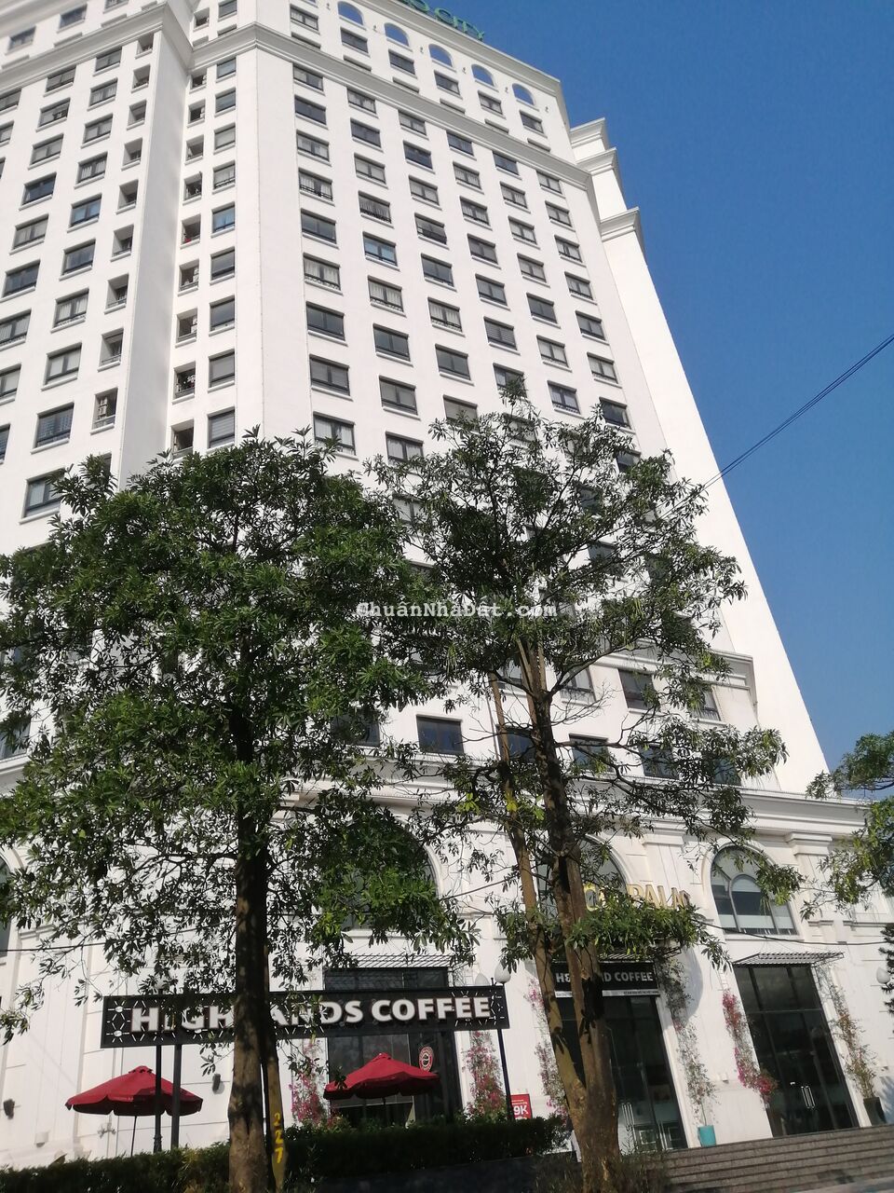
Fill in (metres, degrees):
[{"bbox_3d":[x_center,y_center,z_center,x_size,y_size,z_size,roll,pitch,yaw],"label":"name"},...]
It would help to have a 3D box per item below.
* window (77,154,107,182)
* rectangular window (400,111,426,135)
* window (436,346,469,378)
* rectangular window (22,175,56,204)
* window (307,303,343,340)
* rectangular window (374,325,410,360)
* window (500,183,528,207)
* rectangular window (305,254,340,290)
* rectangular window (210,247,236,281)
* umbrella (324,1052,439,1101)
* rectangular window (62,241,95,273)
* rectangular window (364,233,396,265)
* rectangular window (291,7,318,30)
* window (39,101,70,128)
[{"bbox_3d":[-16.747,-20.156,42.363,1.583,1.625,0.200,-15,-32,11],"label":"window"},{"bbox_3d":[-2.044,-27.767,52.773,1.748,1.680,0.200,10,-36,-27],"label":"rectangular window"},{"bbox_3d":[0.303,-11.040,42.441,1.748,1.680,0.200,10,-36,-27],"label":"window"},{"bbox_3d":[-19.250,-19.124,42.405,1.706,1.757,0.200,-15,-32,11],"label":"rectangular window"},{"bbox_3d":[-5.190,-11.676,38.219,1.620,1.500,0.160,10,-36,-27],"label":"window"},{"bbox_3d":[-2.452,-11.187,39.634,1.620,1.500,0.160,10,-36,-27],"label":"rectangular window"},{"bbox_3d":[4.016,-23.967,53.977,1.748,1.680,0.200,10,-36,-27],"label":"window"},{"bbox_3d":[-5.618,-14.523,40.363,1.757,1.634,0.200,10,-35,-27],"label":"rectangular window"},{"bbox_3d":[-9.782,-14.557,39.345,1.176,1.634,0.200,-14,-32,11],"label":"rectangular window"},{"bbox_3d":[-1.348,11.511,19.474,2.500,2.836,2.500,10,-36,-27],"label":"umbrella"},{"bbox_3d":[-15.706,-14.422,38.327,1.570,1.530,0.160,-15,-32,11],"label":"rectangular window"},{"bbox_3d":[-3.254,-16.773,43.578,1.706,1.757,0.200,10,-36,-27],"label":"rectangular window"},{"bbox_3d":[-8.400,-34.054,52.771,1.687,1.527,0.200,10,-36,-27],"label":"rectangular window"},{"bbox_3d":[-20.409,-25.093,46.621,1.784,1.668,0.200,-15,-32,11],"label":"window"}]

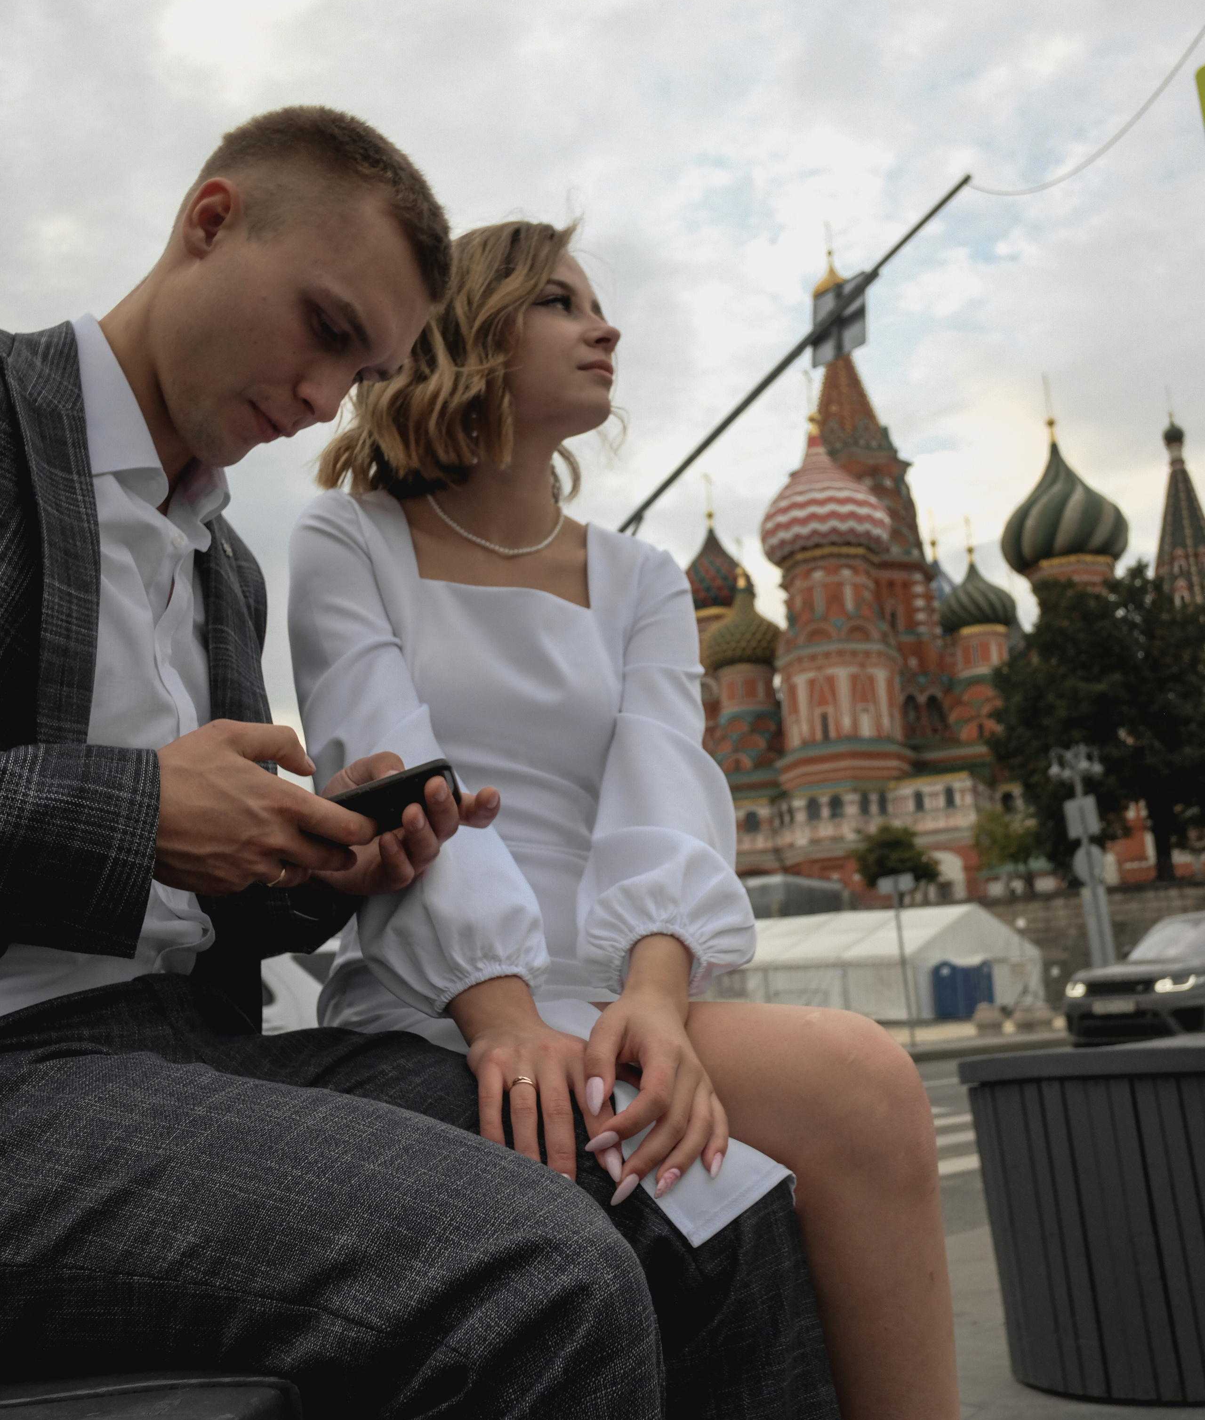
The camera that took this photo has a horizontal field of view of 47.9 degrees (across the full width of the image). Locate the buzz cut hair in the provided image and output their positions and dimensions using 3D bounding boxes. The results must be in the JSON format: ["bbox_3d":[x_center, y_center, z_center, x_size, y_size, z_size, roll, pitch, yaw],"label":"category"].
[{"bbox_3d":[-0.196,-0.344,0.950,0.155,0.190,0.160,-43,-17,2],"label":"buzz cut hair"}]

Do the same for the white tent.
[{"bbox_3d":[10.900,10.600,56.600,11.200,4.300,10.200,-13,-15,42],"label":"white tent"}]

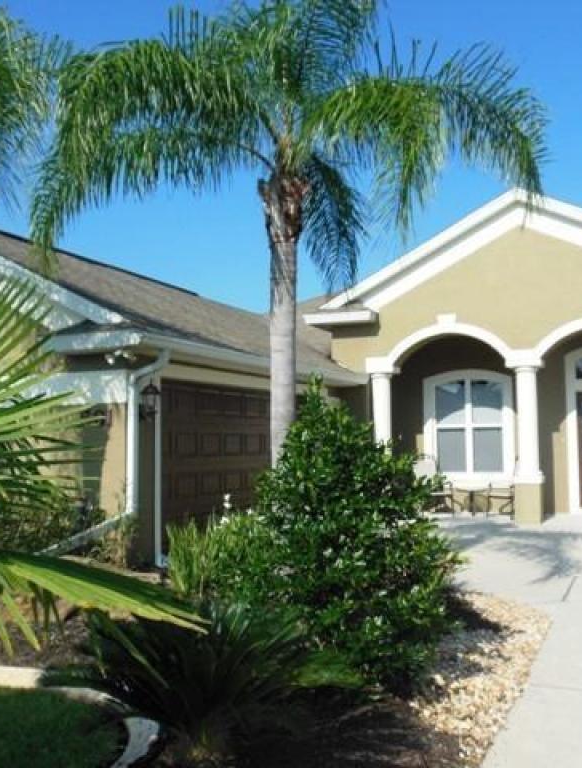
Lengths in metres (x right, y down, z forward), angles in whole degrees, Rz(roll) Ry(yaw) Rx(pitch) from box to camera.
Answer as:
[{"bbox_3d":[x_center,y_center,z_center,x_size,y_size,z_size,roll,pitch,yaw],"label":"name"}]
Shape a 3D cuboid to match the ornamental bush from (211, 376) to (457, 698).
[{"bbox_3d":[0.292,0.913,4.851,1.600,1.895,1.450,-1,-4,0],"label":"ornamental bush"}]

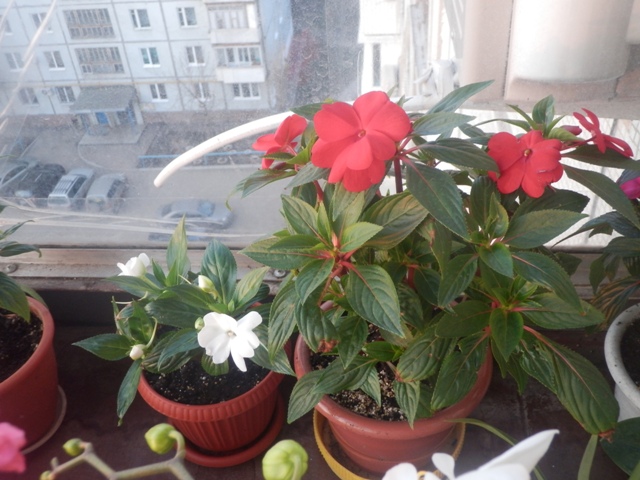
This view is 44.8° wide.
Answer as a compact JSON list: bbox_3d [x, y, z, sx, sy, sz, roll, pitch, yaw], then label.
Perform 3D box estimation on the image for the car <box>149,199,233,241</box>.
[{"bbox_3d":[-7.371,-1.512,46.586,4.600,1.450,1.720,0,43,5],"label":"car"}]

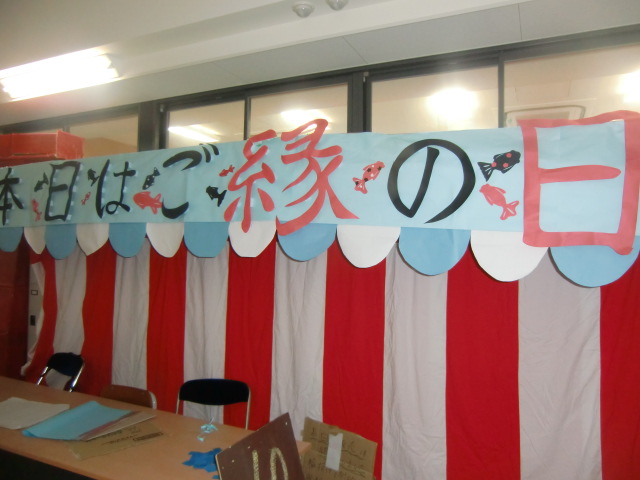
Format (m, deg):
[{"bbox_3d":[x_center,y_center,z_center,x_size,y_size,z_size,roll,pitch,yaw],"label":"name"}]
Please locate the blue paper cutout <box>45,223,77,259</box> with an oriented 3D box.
[{"bbox_3d":[-2.203,0.008,3.763,0.400,0.297,0.010,0,-3,24],"label":"blue paper cutout"}]

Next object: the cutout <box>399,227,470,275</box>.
[{"bbox_3d":[0.640,0.063,2.505,0.399,0.268,0.010,0,-3,24],"label":"cutout"}]

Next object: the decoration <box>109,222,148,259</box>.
[{"bbox_3d":[-1.502,0.000,3.453,0.400,0.257,0.010,0,-3,24],"label":"decoration"}]

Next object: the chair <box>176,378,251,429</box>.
[{"bbox_3d":[-0.653,1.198,2.415,0.450,0.760,0.470,1,-2,4],"label":"chair"}]

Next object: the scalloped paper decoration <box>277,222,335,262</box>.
[{"bbox_3d":[-0.085,0.014,2.827,0.400,0.239,0.010,0,-3,24],"label":"scalloped paper decoration"}]

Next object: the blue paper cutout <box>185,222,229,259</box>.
[{"bbox_3d":[-0.809,0.007,3.147,0.385,0.248,0.010,0,-3,24],"label":"blue paper cutout"}]

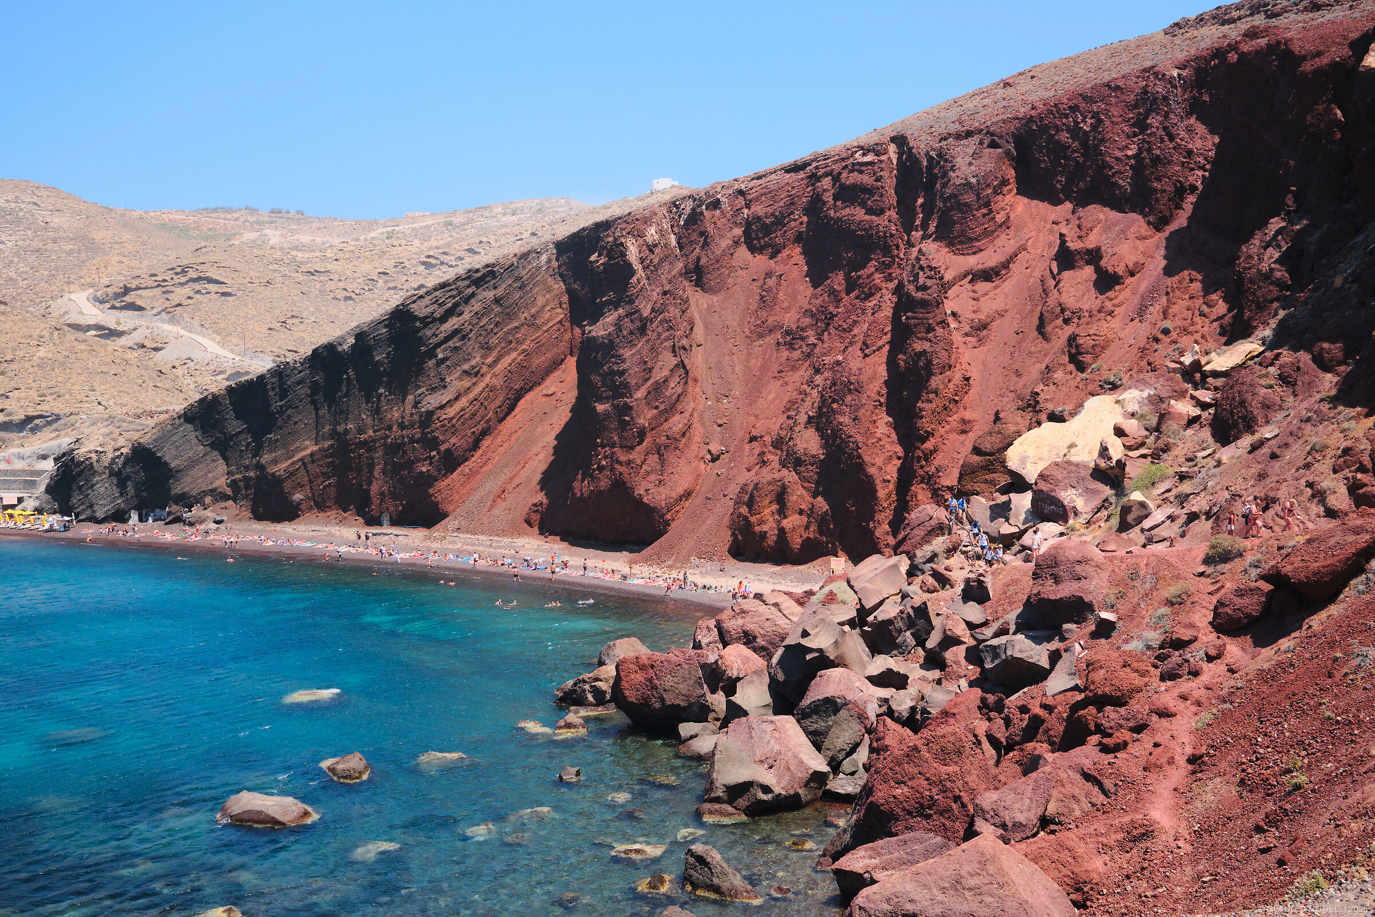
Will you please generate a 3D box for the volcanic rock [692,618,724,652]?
[{"bbox_3d":[1.400,11.275,85.000,2.300,2.500,2.300,0,1,1],"label":"volcanic rock"}]

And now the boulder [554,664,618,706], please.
[{"bbox_3d":[-5.129,11.677,69.000,3.260,2.080,2.600,0,0,-4],"label":"boulder"}]

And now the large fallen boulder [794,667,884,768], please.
[{"bbox_3d":[6.436,11.089,57.000,3.800,3.900,3.600,0,1,6],"label":"large fallen boulder"}]

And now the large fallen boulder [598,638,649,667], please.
[{"bbox_3d":[-3.723,12.064,82.000,3.400,2.300,2.900,0,1,-3],"label":"large fallen boulder"}]

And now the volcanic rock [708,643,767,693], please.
[{"bbox_3d":[2.596,11.244,71.000,3.200,2.700,2.800,0,1,2],"label":"volcanic rock"}]

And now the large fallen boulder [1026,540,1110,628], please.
[{"bbox_3d":[16.762,5.526,59.000,3.620,3.690,3.500,0,0,16],"label":"large fallen boulder"}]

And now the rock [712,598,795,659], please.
[{"bbox_3d":[4.302,10.810,83.000,5.200,3.800,4.400,0,1,3],"label":"rock"}]

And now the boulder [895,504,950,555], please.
[{"bbox_3d":[14.112,4.277,80.000,3.280,3.030,2.900,0,0,10],"label":"boulder"}]

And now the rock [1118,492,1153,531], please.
[{"bbox_3d":[22.654,2.659,67.500,1.800,1.900,1.800,0,-1,19],"label":"rock"}]

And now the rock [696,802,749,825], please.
[{"bbox_3d":[1.123,11.441,43.000,1.650,0.650,1.200,0,-1,1],"label":"rock"}]

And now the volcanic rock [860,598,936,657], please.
[{"bbox_3d":[11.686,9.399,74.000,4.100,3.000,3.400,0,1,9],"label":"volcanic rock"}]

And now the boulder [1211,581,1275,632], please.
[{"bbox_3d":[19.760,5.250,47.500,2.200,1.650,2.000,0,-1,23],"label":"boulder"}]

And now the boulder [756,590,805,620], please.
[{"bbox_3d":[6.543,10.281,92.000,3.480,2.270,2.800,0,0,4],"label":"boulder"}]

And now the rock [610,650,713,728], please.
[{"bbox_3d":[-1.128,10.494,61.000,4.400,3.400,4.000,0,-1,-1],"label":"rock"}]

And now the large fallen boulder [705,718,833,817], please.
[{"bbox_3d":[3.106,12.126,53.300,4.900,3.500,4.200,0,1,3],"label":"large fallen boulder"}]

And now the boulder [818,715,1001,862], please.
[{"bbox_3d":[6.822,10.044,40.700,4.900,3.800,4.300,0,-1,9],"label":"boulder"}]

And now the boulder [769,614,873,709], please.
[{"bbox_3d":[6.155,9.344,61.500,4.500,4.000,4.200,0,-1,6],"label":"boulder"}]

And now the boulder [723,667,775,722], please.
[{"bbox_3d":[2.635,10.057,57.000,2.100,2.300,2.100,0,-1,3],"label":"boulder"}]

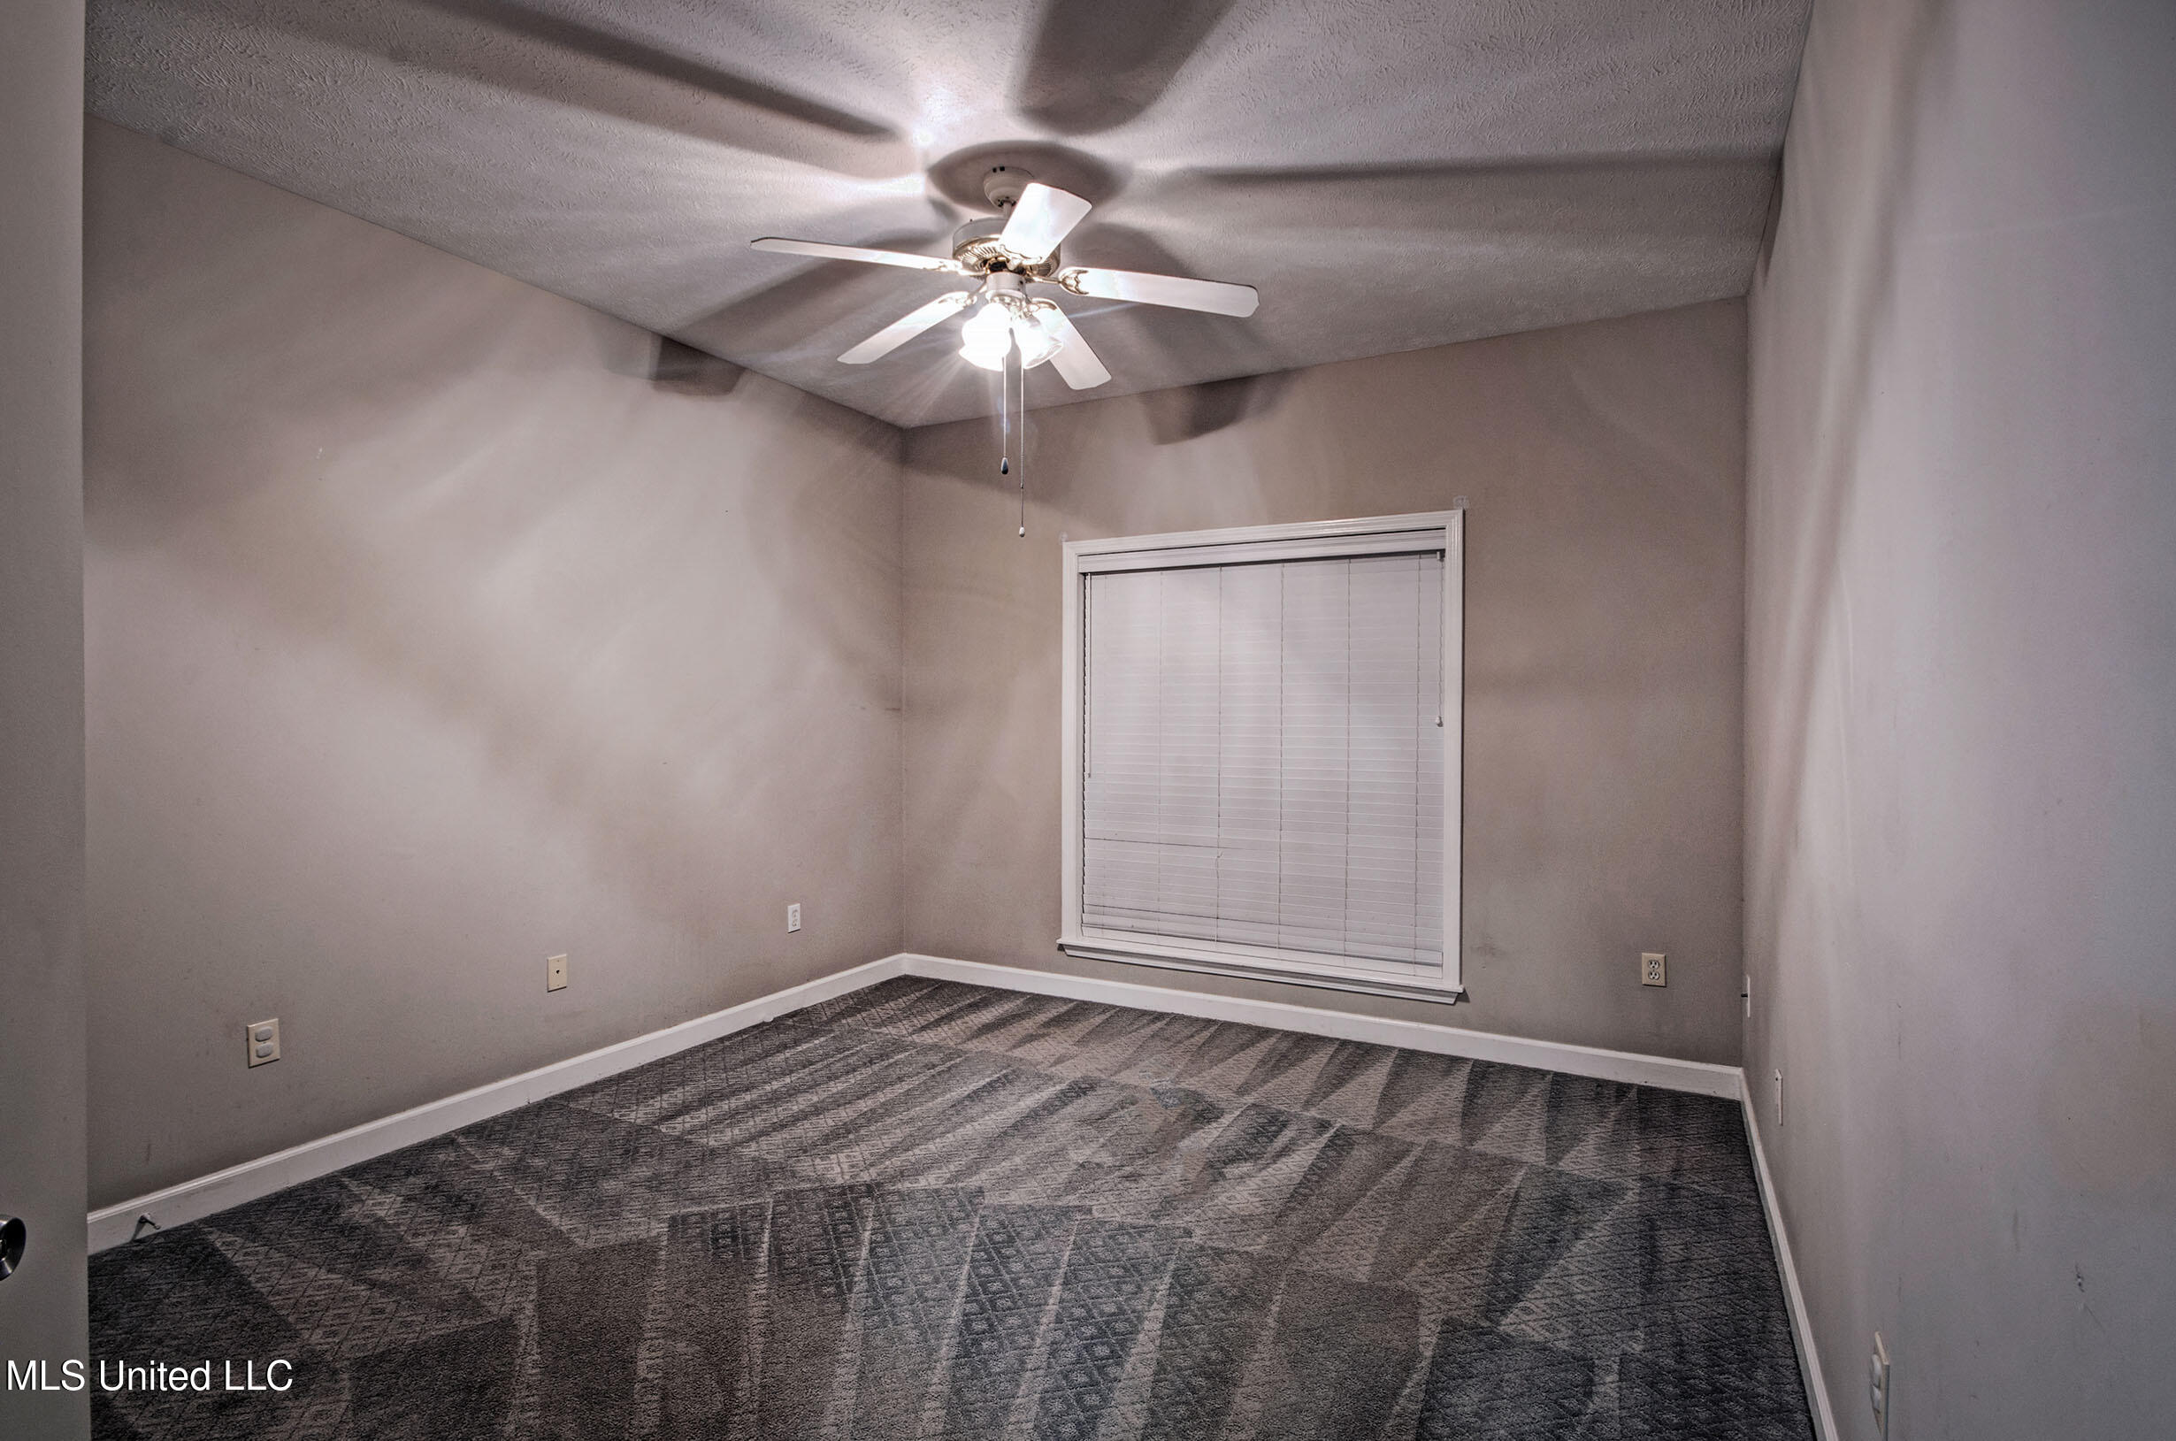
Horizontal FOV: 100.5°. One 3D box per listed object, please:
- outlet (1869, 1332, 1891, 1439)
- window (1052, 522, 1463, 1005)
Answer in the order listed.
[{"bbox_3d":[1.052,0.893,1.207,0.016,0.114,0.072,0,0,32],"label":"outlet"},{"bbox_3d":[0.661,0.135,3.822,1.715,1.890,0.110,0,0,25],"label":"window"}]

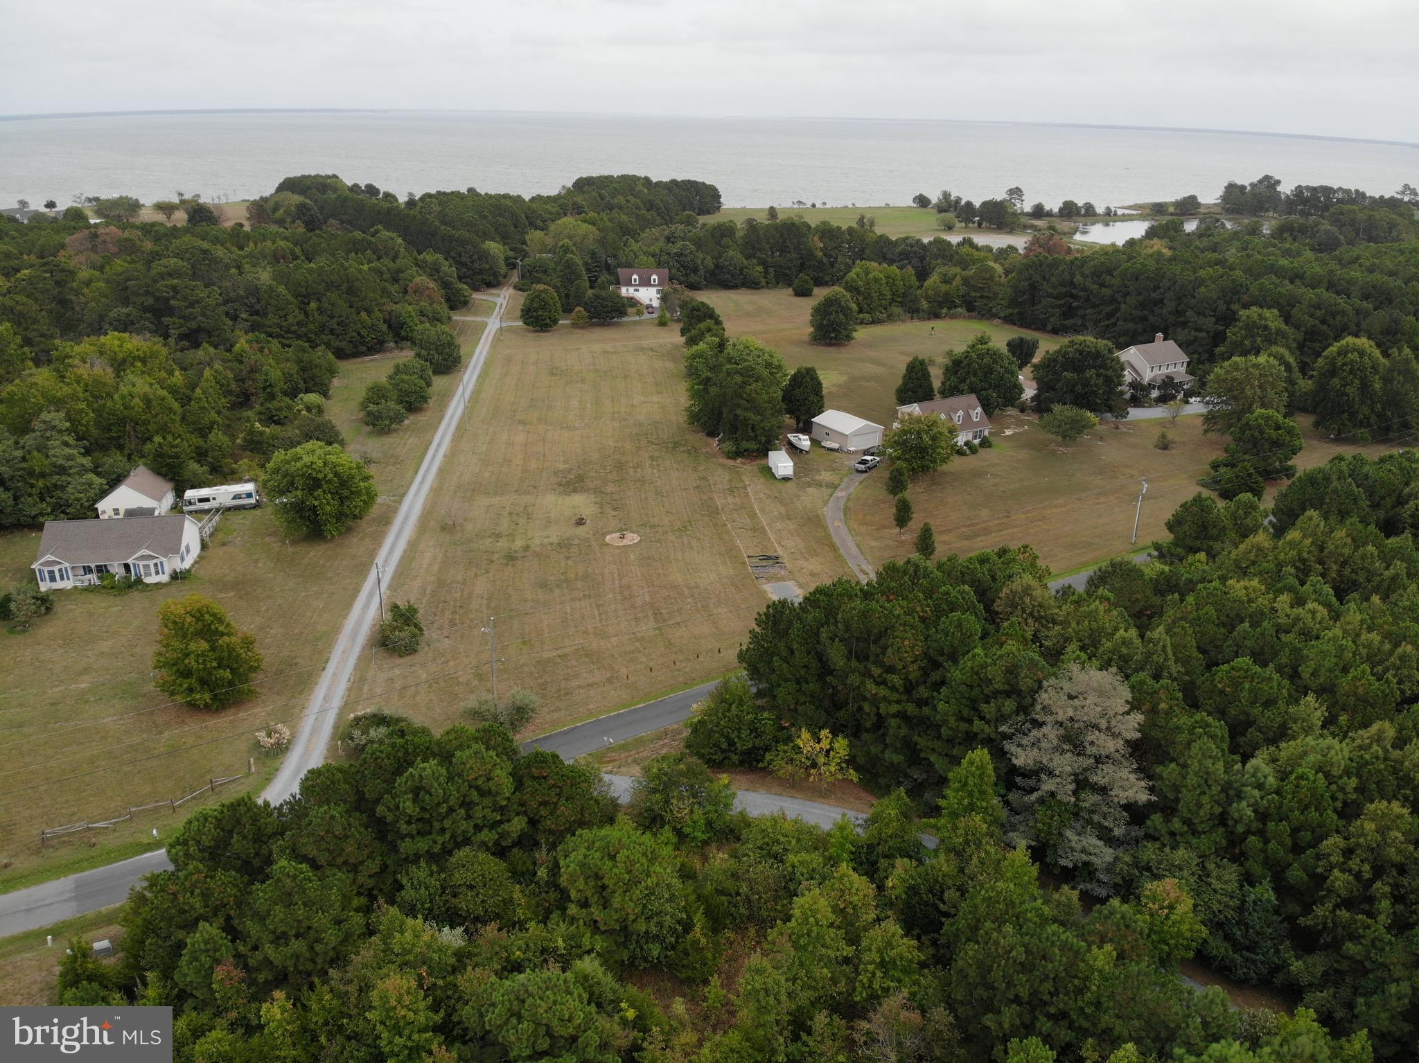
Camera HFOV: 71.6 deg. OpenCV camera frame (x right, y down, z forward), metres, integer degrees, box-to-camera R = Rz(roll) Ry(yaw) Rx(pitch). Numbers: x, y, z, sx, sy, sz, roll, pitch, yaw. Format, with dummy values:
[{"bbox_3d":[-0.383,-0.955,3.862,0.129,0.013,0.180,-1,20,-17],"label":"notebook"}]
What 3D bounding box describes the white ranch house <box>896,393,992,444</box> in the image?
[{"bbox_3d":[43.617,-20.606,182.647,14.300,7.500,9.600,-12,27,-28],"label":"white ranch house"}]

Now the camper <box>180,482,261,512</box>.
[{"bbox_3d":[-73.378,-5.106,147.835,9.700,3.000,2.550,-6,24,-16],"label":"camper"}]

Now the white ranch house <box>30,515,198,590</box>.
[{"bbox_3d":[-75.900,1.941,127.018,16.100,6.600,10.000,-4,24,-11],"label":"white ranch house"}]

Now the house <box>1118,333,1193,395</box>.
[{"bbox_3d":[100.555,-38.225,223.598,14.500,10.300,11.800,-11,26,-26],"label":"house"}]

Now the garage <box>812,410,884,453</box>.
[{"bbox_3d":[25.688,-19.128,183.011,8.900,4.700,10.300,-14,28,-31],"label":"garage"}]

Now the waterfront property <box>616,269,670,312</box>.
[{"bbox_3d":[-19.387,-72.134,291.487,14.000,10.200,9.200,-2,24,-7],"label":"waterfront property"}]

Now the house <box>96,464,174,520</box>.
[{"bbox_3d":[-84.873,-5.596,145.751,8.400,5.600,8.400,-4,24,-11],"label":"house"}]

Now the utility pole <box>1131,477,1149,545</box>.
[{"bbox_3d":[61.442,-2.917,140.229,0.700,10.200,0.500,1,23,0],"label":"utility pole"}]

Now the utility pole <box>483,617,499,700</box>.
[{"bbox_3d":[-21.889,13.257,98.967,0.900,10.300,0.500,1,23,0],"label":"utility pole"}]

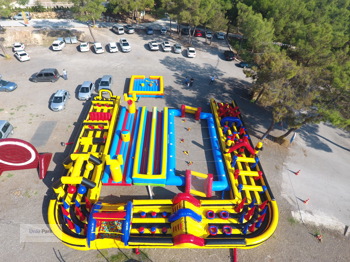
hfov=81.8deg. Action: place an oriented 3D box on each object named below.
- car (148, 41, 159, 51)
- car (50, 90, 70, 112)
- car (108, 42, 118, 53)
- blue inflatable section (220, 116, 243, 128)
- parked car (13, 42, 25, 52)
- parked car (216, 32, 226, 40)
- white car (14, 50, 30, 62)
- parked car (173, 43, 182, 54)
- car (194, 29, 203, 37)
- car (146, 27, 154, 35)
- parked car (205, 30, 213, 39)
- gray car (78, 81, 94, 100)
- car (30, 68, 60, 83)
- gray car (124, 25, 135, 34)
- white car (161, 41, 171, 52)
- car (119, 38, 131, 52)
[{"bbox_3d":[-4.887,-20.253,47.321,1.770,1.460,4.400,-7,45,-10],"label":"car"},{"bbox_3d":[-18.169,-4.906,31.922,1.737,1.479,4.299,-5,46,-4],"label":"car"},{"bbox_3d":[-13.888,-19.104,45.502,1.740,1.465,4.181,-12,47,-10],"label":"car"},{"bbox_3d":[7.526,-0.937,26.962,2.750,1.950,0.620,0,44,-3],"label":"blue inflatable section"},{"bbox_3d":[-35.186,-19.042,45.643,1.737,1.457,4.162,-20,49,-18],"label":"parked car"},{"bbox_3d":[12.440,-26.200,55.160,1.680,1.410,4.090,5,42,5],"label":"parked car"},{"bbox_3d":[-32.760,-16.240,43.250,1.720,1.430,4.350,-31,51,-31],"label":"white car"},{"bbox_3d":[0.590,-19.790,47.790,1.710,1.440,4.280,-4,42,-6],"label":"parked car"},{"bbox_3d":[6.470,-27.328,55.859,1.740,1.480,4.100,1,44,-1],"label":"car"},{"bbox_3d":[-7.170,-29.160,58.050,1.740,1.470,4.260,-2,42,-3],"label":"car"},{"bbox_3d":[9.270,-26.340,55.270,1.650,1.390,4.030,5,42,4],"label":"parked car"},{"bbox_3d":[-14.460,-6.780,33.010,1.700,1.500,4.100,-3,42,-4],"label":"gray car"},{"bbox_3d":[-23.797,-10.056,36.744,4.600,1.720,1.820,-3,46,-2],"label":"car"},{"bbox_3d":[-12.007,-26.806,52.822,1.795,1.532,4.423,-17,48,-15],"label":"gray car"},{"bbox_3d":[-2.063,-19.790,46.631,1.780,1.530,4.250,-8,45,-11],"label":"white car"},{"bbox_3d":[-11.358,-19.585,45.930,1.770,1.480,4.700,-15,48,-13],"label":"car"}]

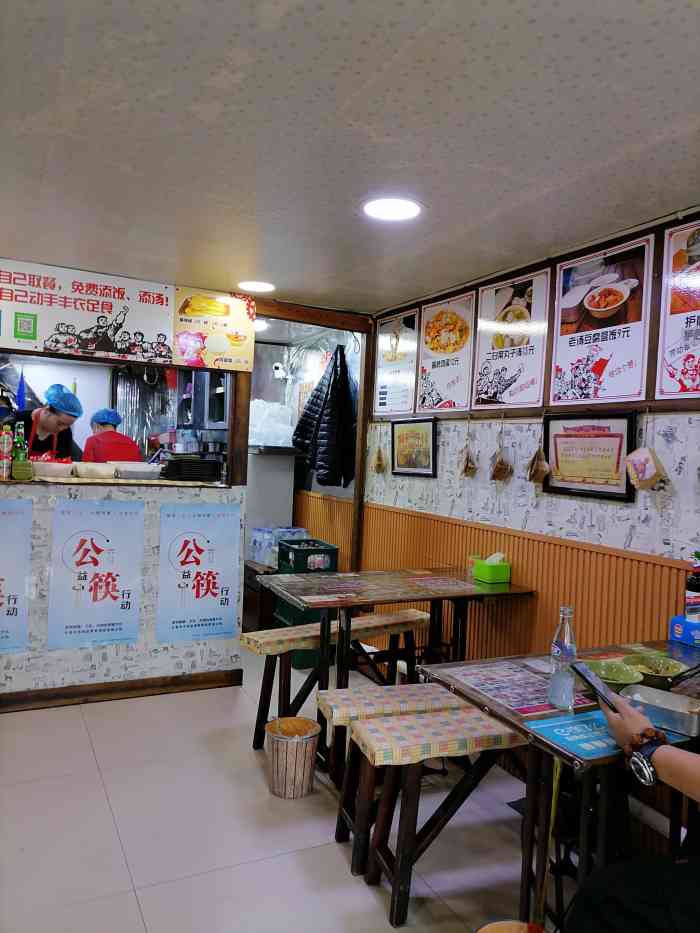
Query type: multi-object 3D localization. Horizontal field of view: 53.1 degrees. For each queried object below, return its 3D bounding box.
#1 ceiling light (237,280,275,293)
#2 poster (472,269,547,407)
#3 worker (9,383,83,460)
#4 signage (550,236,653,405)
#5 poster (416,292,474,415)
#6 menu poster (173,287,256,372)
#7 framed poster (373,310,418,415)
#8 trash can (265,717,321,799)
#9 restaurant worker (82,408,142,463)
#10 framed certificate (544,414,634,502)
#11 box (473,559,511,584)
[{"bbox_3d":[-0.465,-0.896,3.517,0.187,0.020,0.187,3,1,0],"label":"ceiling light"},{"bbox_3d":[0.669,-0.515,2.949,0.020,0.545,0.465,2,1,-26],"label":"poster"},{"bbox_3d":[-1.625,0.353,3.729,0.470,1.580,0.430,2,1,-38],"label":"worker"},{"bbox_3d":[0.905,-0.510,2.559,0.010,0.553,0.452,2,1,-26],"label":"signage"},{"bbox_3d":[0.455,-0.535,3.384,0.020,0.545,0.455,2,1,-26],"label":"poster"},{"bbox_3d":[-0.704,-0.709,3.676,0.432,0.400,0.010,2,1,-26],"label":"menu poster"},{"bbox_3d":[0.245,-0.555,3.812,0.020,0.540,0.440,2,1,-26],"label":"framed poster"},{"bbox_3d":[-0.217,1.114,2.680,0.211,0.234,0.211,3,1,0],"label":"trash can"},{"bbox_3d":[-1.723,0.359,4.909,0.500,1.530,0.380,2,1,-25],"label":"restaurant worker"},{"bbox_3d":[0.863,-0.038,2.560,0.030,0.297,0.447,2,2,-26],"label":"framed certificate"},{"bbox_3d":[0.605,0.443,2.978,0.115,0.085,0.115,2,1,-26],"label":"box"}]

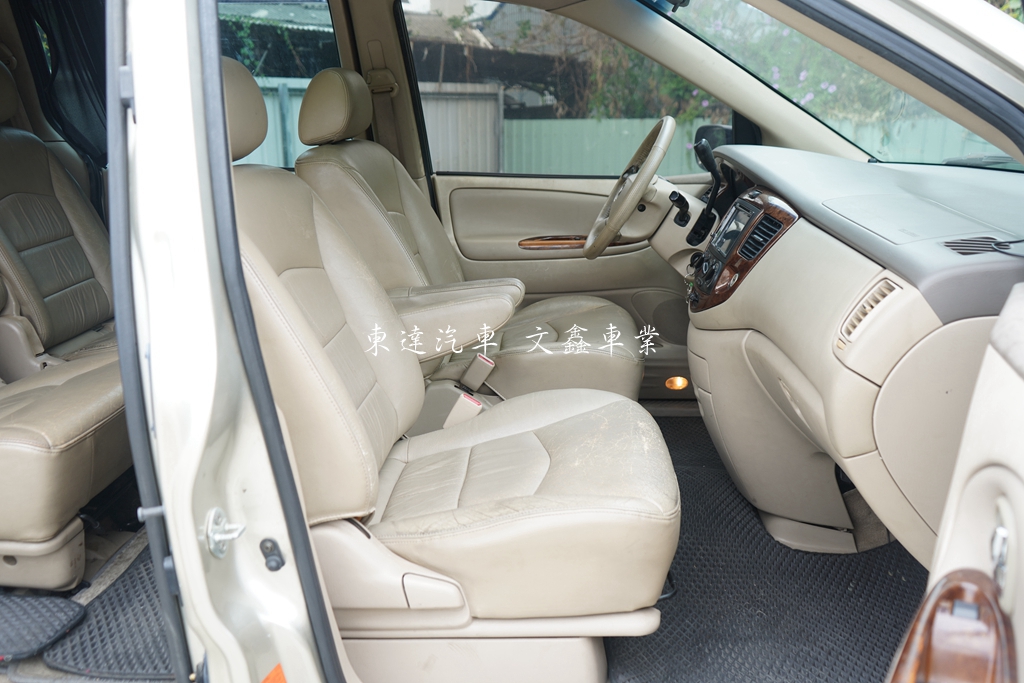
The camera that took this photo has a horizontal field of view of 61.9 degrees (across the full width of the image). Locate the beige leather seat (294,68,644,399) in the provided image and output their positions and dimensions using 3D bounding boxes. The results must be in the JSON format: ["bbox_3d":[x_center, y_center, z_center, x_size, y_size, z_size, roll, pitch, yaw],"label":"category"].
[{"bbox_3d":[-0.086,-0.237,2.137,0.820,0.855,0.550,1,16,4],"label":"beige leather seat"}]

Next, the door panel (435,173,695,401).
[{"bbox_3d":[0.218,-0.159,2.512,0.880,0.660,0.120,1,16,4],"label":"door panel"}]

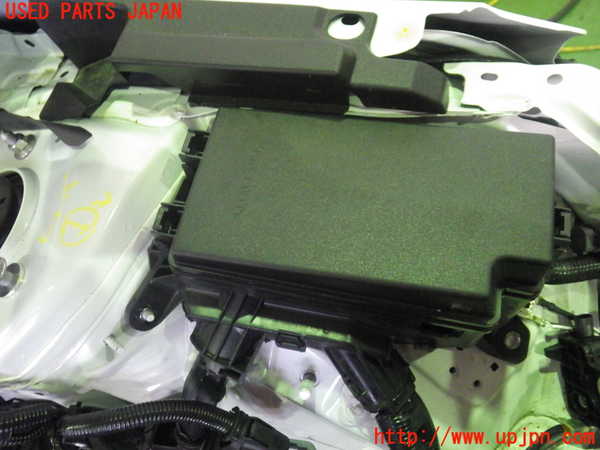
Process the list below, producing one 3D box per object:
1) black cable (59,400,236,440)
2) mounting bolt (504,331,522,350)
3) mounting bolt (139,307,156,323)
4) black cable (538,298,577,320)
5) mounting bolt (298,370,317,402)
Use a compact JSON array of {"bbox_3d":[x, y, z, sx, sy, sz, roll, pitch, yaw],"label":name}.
[{"bbox_3d":[-0.141,0.181,0.501,0.168,0.025,0.033,-3,66,6],"label":"black cable"},{"bbox_3d":[0.184,0.100,0.464,0.015,0.011,0.015,7,67,10],"label":"mounting bolt"},{"bbox_3d":[-0.146,0.086,0.515,0.015,0.011,0.015,-3,66,6],"label":"mounting bolt"},{"bbox_3d":[0.228,0.075,0.474,0.033,0.008,0.008,27,72,17],"label":"black cable"},{"bbox_3d":[0.007,0.154,0.514,0.014,0.014,0.030,7,27,11],"label":"mounting bolt"}]

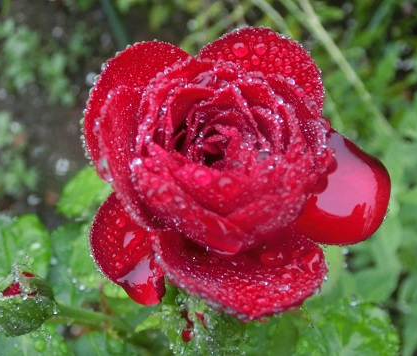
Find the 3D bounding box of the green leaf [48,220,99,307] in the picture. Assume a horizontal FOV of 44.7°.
[{"bbox_3d":[-0.053,0.034,0.207,0.029,0.011,0.038,0,63,-6],"label":"green leaf"}]

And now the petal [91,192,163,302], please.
[{"bbox_3d":[-0.026,0.023,0.162,0.023,0.014,0.035,0,66,9],"label":"petal"}]

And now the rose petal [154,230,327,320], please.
[{"bbox_3d":[0.010,0.030,0.156,0.052,0.017,0.028,0,60,0],"label":"rose petal"}]

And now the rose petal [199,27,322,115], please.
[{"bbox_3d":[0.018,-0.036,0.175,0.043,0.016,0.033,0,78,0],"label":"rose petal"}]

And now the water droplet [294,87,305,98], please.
[{"bbox_3d":[0.030,-0.028,0.167,0.004,0.003,0.004,0,72,0],"label":"water droplet"}]

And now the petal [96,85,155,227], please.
[{"bbox_3d":[-0.026,-0.007,0.160,0.021,0.015,0.043,0,73,-35],"label":"petal"}]

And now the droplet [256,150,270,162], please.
[{"bbox_3d":[0.016,-0.006,0.149,0.004,0.003,0.004,0,66,0],"label":"droplet"}]

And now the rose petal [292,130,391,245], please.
[{"bbox_3d":[0.043,0.004,0.170,0.034,0.017,0.038,0,66,-16],"label":"rose petal"}]

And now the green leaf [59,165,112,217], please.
[{"bbox_3d":[-0.049,0.006,0.207,0.026,0.010,0.028,0,60,-7],"label":"green leaf"}]

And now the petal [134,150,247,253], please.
[{"bbox_3d":[-0.006,0.007,0.146,0.033,0.016,0.031,0,84,9],"label":"petal"}]

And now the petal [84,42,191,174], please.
[{"bbox_3d":[-0.024,-0.023,0.173,0.038,0.016,0.046,0,75,-15],"label":"petal"}]

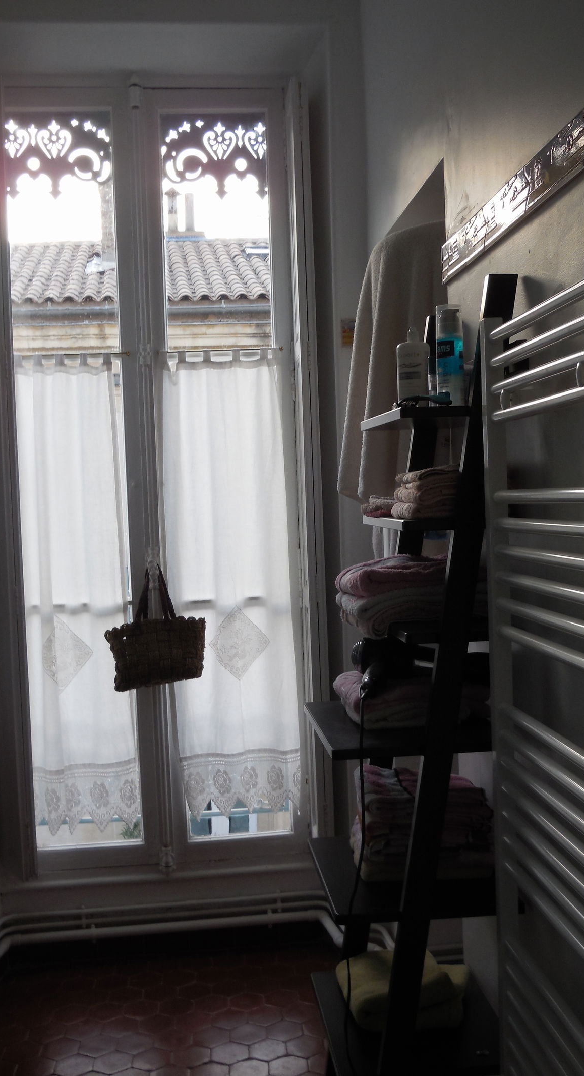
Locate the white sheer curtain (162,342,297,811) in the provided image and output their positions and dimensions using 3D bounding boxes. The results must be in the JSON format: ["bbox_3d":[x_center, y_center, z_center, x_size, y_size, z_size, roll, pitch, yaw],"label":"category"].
[{"bbox_3d":[-0.199,0.160,3.486,0.415,1.545,0.050,-2,2,-6],"label":"white sheer curtain"}]

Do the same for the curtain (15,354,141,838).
[{"bbox_3d":[-0.696,0.190,3.435,0.355,1.560,0.050,-2,2,-6],"label":"curtain"}]

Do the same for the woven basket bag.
[{"bbox_3d":[-0.436,0.283,3.390,0.310,0.410,0.110,-3,2,-11],"label":"woven basket bag"}]

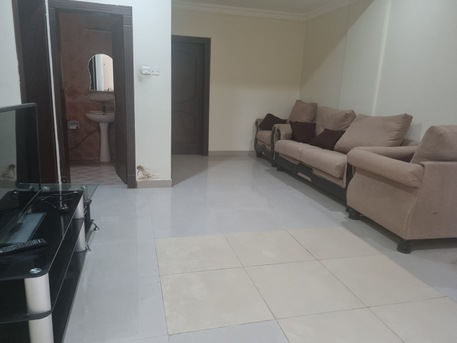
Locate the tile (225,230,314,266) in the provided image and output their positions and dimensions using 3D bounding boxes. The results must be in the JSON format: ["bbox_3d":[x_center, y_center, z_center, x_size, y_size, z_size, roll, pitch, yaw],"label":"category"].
[{"bbox_3d":[0.325,0.634,2.884,0.600,0.010,0.600,-1,14,-15],"label":"tile"}]

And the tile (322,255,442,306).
[{"bbox_3d":[1.059,0.762,2.478,0.600,0.010,0.600,-1,14,-15],"label":"tile"}]

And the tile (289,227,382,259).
[{"bbox_3d":[0.904,0.621,3.040,0.600,0.010,0.600,-1,14,-15],"label":"tile"}]

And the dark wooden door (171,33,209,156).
[{"bbox_3d":[-0.829,-1.314,6.240,1.000,2.120,0.100,-1,14,-15],"label":"dark wooden door"}]

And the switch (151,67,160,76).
[{"bbox_3d":[-0.868,-1.188,4.089,0.095,0.098,0.020,-1,14,-15],"label":"switch"}]

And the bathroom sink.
[{"bbox_3d":[-1.968,-0.849,5.434,0.500,0.180,0.420,-1,14,-15],"label":"bathroom sink"}]

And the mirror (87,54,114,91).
[{"bbox_3d":[-1.993,-1.562,5.483,0.430,0.580,0.020,-1,14,-15],"label":"mirror"}]

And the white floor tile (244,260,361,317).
[{"bbox_3d":[0.480,0.776,2.322,0.600,0.010,0.600,-1,14,-15],"label":"white floor tile"}]

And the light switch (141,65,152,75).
[{"bbox_3d":[-0.971,-1.192,4.060,0.095,0.100,0.020,-1,14,-15],"label":"light switch"}]

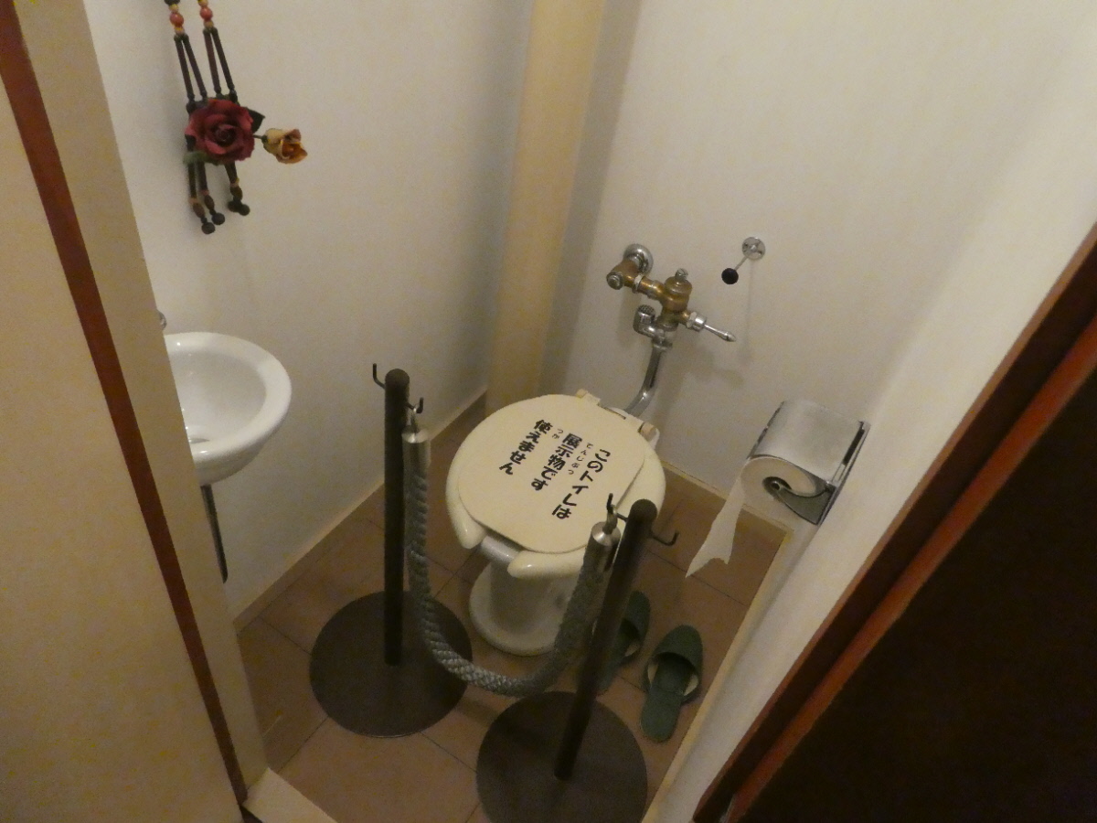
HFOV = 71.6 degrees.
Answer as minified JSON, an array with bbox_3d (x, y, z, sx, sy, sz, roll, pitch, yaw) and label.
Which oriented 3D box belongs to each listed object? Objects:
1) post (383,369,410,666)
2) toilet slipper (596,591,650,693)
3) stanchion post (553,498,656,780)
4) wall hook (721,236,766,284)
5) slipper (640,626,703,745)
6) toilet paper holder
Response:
[{"bbox_3d":[-0.240,0.203,1.185,0.029,0.663,0.029,27,43,19],"label":"post"},{"bbox_3d":[0.136,0.431,1.472,0.095,0.061,0.253,21,41,13],"label":"toilet slipper"},{"bbox_3d":[0.068,0.356,1.070,0.029,0.663,0.029,27,43,19],"label":"stanchion post"},{"bbox_3d":[0.366,-0.282,1.438,0.049,0.053,0.138,27,43,19],"label":"wall hook"},{"bbox_3d":[0.240,0.491,1.423,0.095,0.061,0.253,17,40,8],"label":"slipper"},{"bbox_3d":[0.299,0.054,0.896,0.098,0.084,0.135,27,43,19],"label":"toilet paper holder"}]

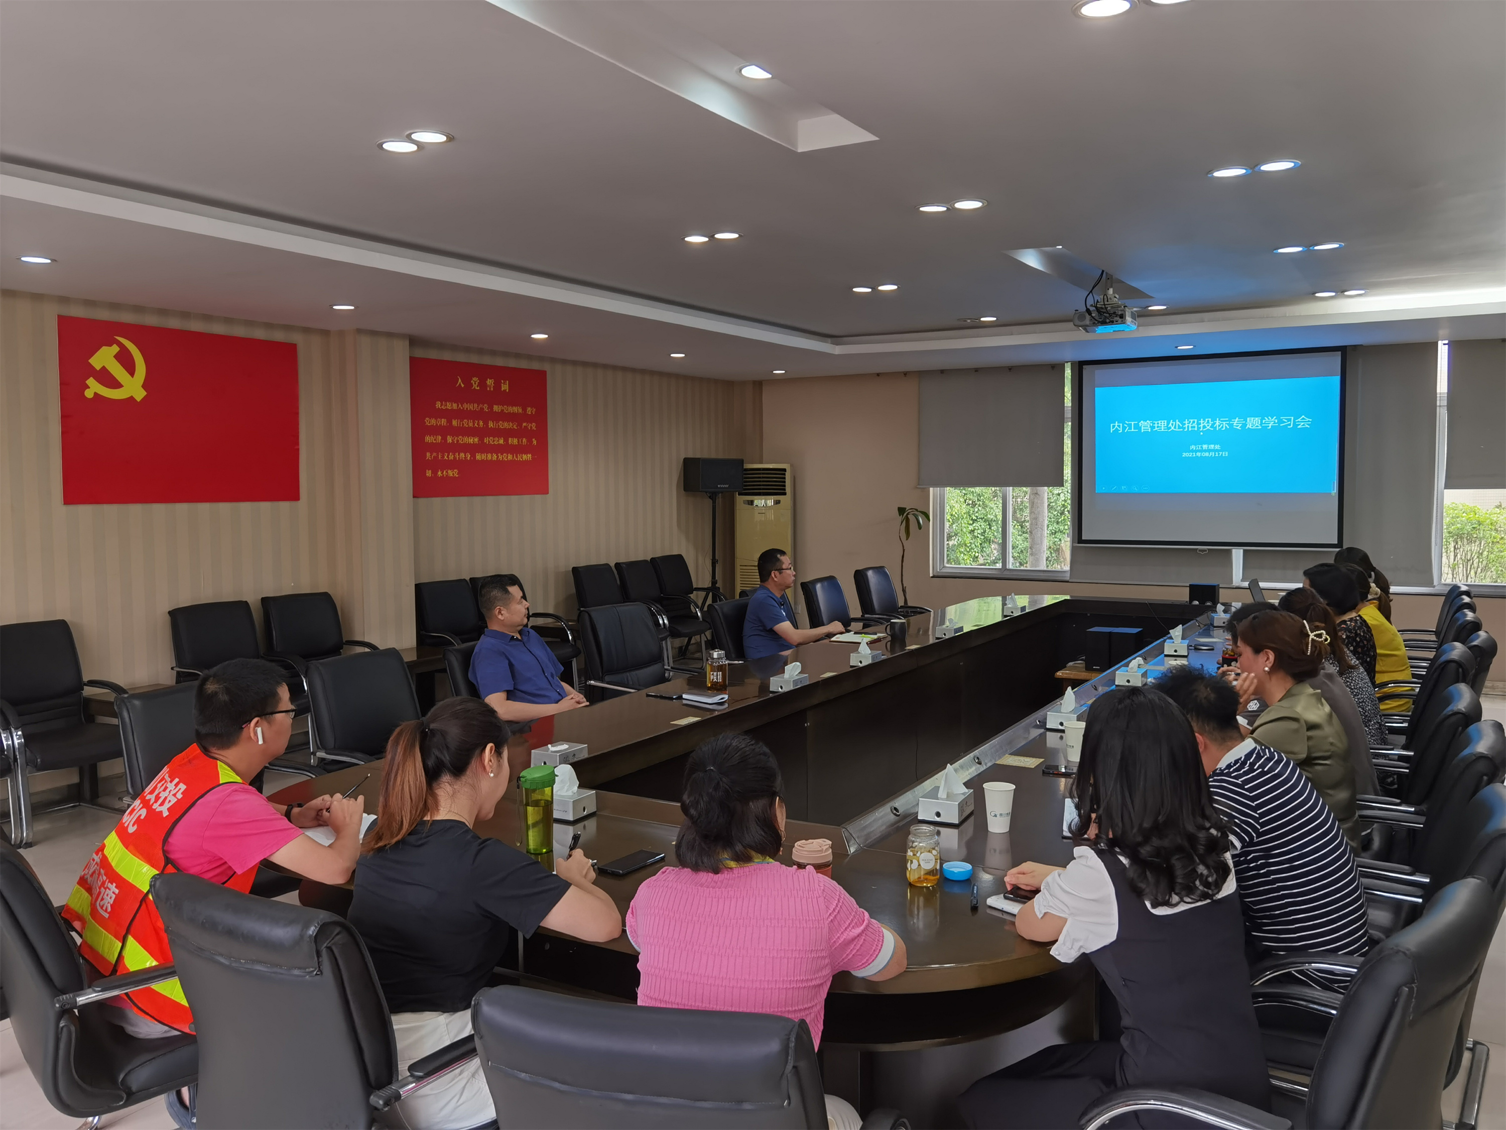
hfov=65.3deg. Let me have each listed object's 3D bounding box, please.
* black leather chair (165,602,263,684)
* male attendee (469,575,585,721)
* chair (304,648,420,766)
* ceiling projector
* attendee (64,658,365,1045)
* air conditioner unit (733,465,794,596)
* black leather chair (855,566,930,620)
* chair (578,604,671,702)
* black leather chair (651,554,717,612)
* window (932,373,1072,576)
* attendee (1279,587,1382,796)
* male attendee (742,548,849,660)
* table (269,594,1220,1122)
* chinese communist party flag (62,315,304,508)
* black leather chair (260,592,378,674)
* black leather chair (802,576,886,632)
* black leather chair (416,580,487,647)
[{"bbox_3d":[-2.854,0.724,6.405,0.620,0.970,0.580,3,5,37],"label":"black leather chair"},{"bbox_3d":[-0.839,0.677,4.896,0.880,1.250,0.550,2,5,26],"label":"male attendee"},{"bbox_3d":[-1.310,0.853,4.466,0.620,0.970,0.580,2,5,31],"label":"chair"},{"bbox_3d":[2.112,-1.549,7.045,0.310,0.300,0.280,2,5,31],"label":"ceiling projector"},{"bbox_3d":[-1.179,0.836,2.707,0.760,1.245,0.560,-4,6,-42],"label":"attendee"},{"bbox_3d":[0.105,-0.090,11.452,0.545,1.784,0.360,0,4,4],"label":"air conditioner unit"},{"bbox_3d":[1.080,0.518,8.564,0.610,0.970,0.570,2,5,36],"label":"black leather chair"},{"bbox_3d":[-0.531,0.713,6.109,0.610,0.970,0.570,2,5,35],"label":"chair"},{"bbox_3d":[-0.553,0.422,10.260,0.620,0.970,0.580,2,5,31],"label":"black leather chair"},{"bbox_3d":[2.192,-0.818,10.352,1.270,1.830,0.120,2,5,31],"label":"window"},{"bbox_3d":[2.078,0.692,4.557,0.480,1.220,0.760,-4,6,-41],"label":"attendee"},{"bbox_3d":[0.233,0.541,6.417,0.730,1.265,0.510,0,4,8],"label":"male attendee"},{"bbox_3d":[1.149,0.838,5.283,2.360,0.800,6.670,2,5,31],"label":"table"},{"bbox_3d":[-3.156,-0.834,6.614,0.030,0.965,1.440,2,5,31],"label":"chinese communist party flag"},{"bbox_3d":[-2.564,0.674,6.954,0.610,0.970,0.570,2,5,32],"label":"black leather chair"},{"bbox_3d":[0.612,0.590,7.665,0.600,0.976,0.580,2,5,31],"label":"black leather chair"},{"bbox_3d":[-1.935,0.603,7.857,0.610,0.970,0.570,2,5,32],"label":"black leather chair"}]

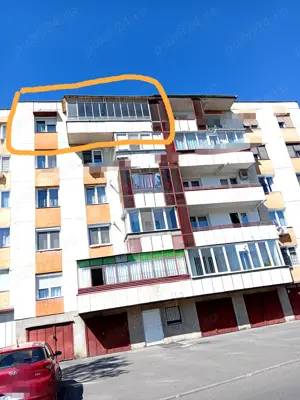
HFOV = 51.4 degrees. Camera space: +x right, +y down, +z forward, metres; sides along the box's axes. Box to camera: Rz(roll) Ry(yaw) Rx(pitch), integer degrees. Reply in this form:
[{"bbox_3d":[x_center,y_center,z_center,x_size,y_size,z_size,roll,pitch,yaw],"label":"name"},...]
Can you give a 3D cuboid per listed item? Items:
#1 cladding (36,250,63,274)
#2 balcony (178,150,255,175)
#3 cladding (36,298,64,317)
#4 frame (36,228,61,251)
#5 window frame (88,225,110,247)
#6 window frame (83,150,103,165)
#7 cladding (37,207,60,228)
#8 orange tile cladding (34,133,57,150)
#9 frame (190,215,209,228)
[{"bbox_3d":[-5.851,3.619,18.172,1.472,1.313,0.120,-4,-21,-12],"label":"cladding"},{"bbox_3d":[4.466,-2.612,21.847,5.470,0.998,1.350,-4,-21,-12],"label":"balcony"},{"bbox_3d":[-5.509,5.943,17.285,1.472,0.865,0.120,-4,-21,-12],"label":"cladding"},{"bbox_3d":[-6.118,2.421,18.934,1.416,1.439,0.122,-4,-20,-12],"label":"frame"},{"bbox_3d":[-3.179,2.239,19.929,1.418,1.398,0.121,-4,-22,-12],"label":"window frame"},{"bbox_3d":[-3.970,-2.941,21.970,1.388,1.258,0.121,-4,-22,-12],"label":"window frame"},{"bbox_3d":[-6.295,1.124,19.374,1.477,1.281,0.122,-4,-20,-12],"label":"cladding"},{"bbox_3d":[-7.203,-4.072,21.785,1.529,1.363,0.111,-4,-22,-12],"label":"orange tile cladding"},{"bbox_3d":[3.389,1.779,21.345,1.429,1.358,0.121,-4,-22,-12],"label":"frame"}]

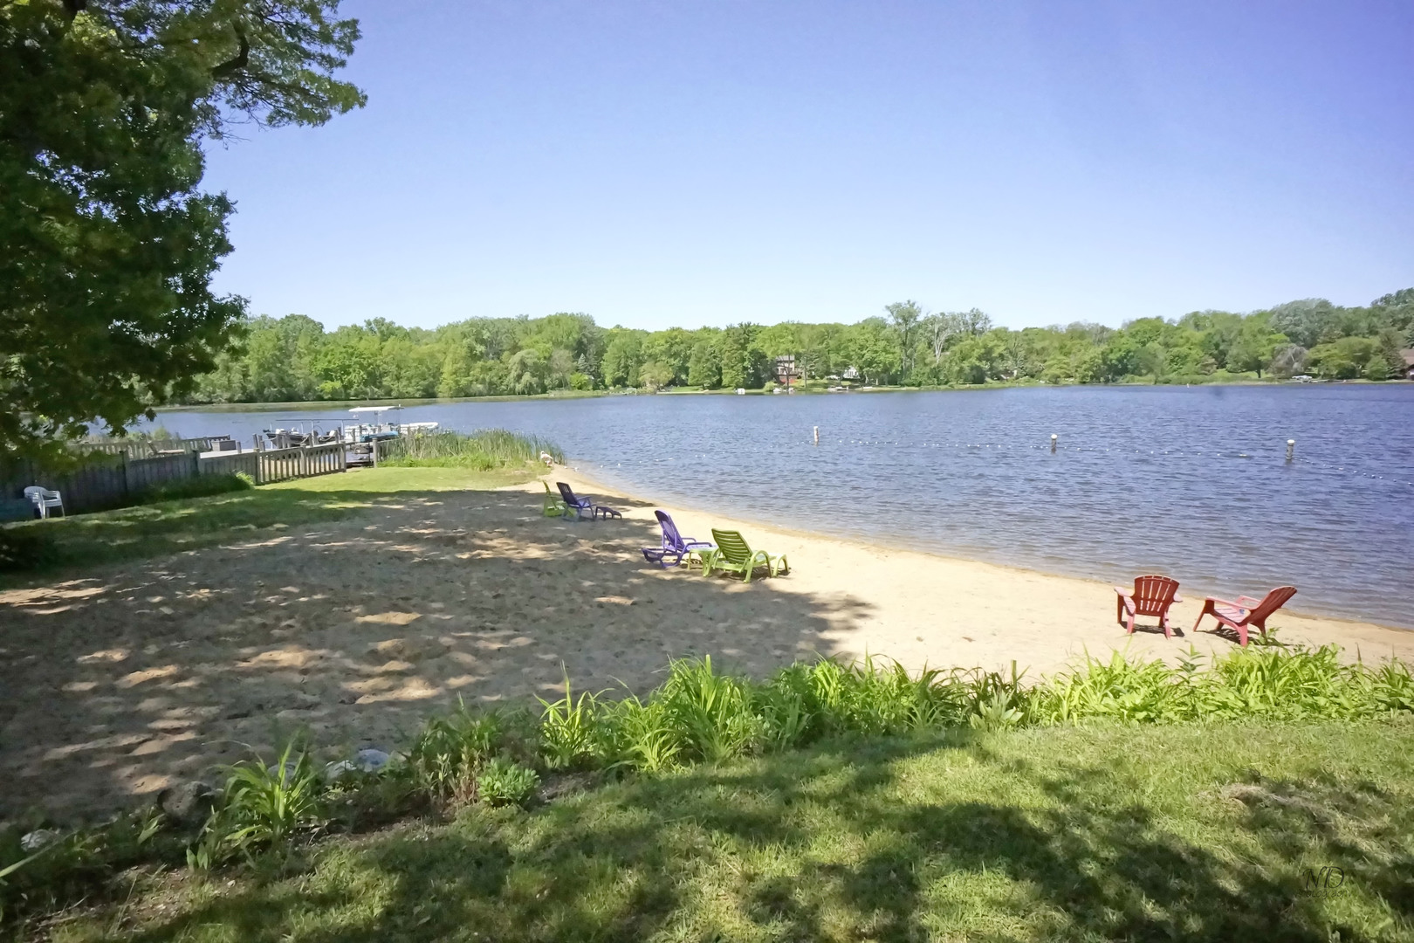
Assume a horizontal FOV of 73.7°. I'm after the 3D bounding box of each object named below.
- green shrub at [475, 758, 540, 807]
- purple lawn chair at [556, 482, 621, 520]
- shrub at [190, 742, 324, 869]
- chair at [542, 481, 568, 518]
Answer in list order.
[{"bbox_3d":[-1.058,1.641,5.000,0.320,0.220,0.300,0,6,0],"label":"green shrub"},{"bbox_3d":[-2.870,0.758,23.100,1.480,0.930,0.620,-3,6,-28],"label":"purple lawn chair"},{"bbox_3d":[-2.144,1.567,4.500,0.580,0.480,0.520,0,6,0],"label":"shrub"},{"bbox_3d":[-3.739,0.709,23.900,0.850,0.930,0.630,-2,6,-18],"label":"chair"}]

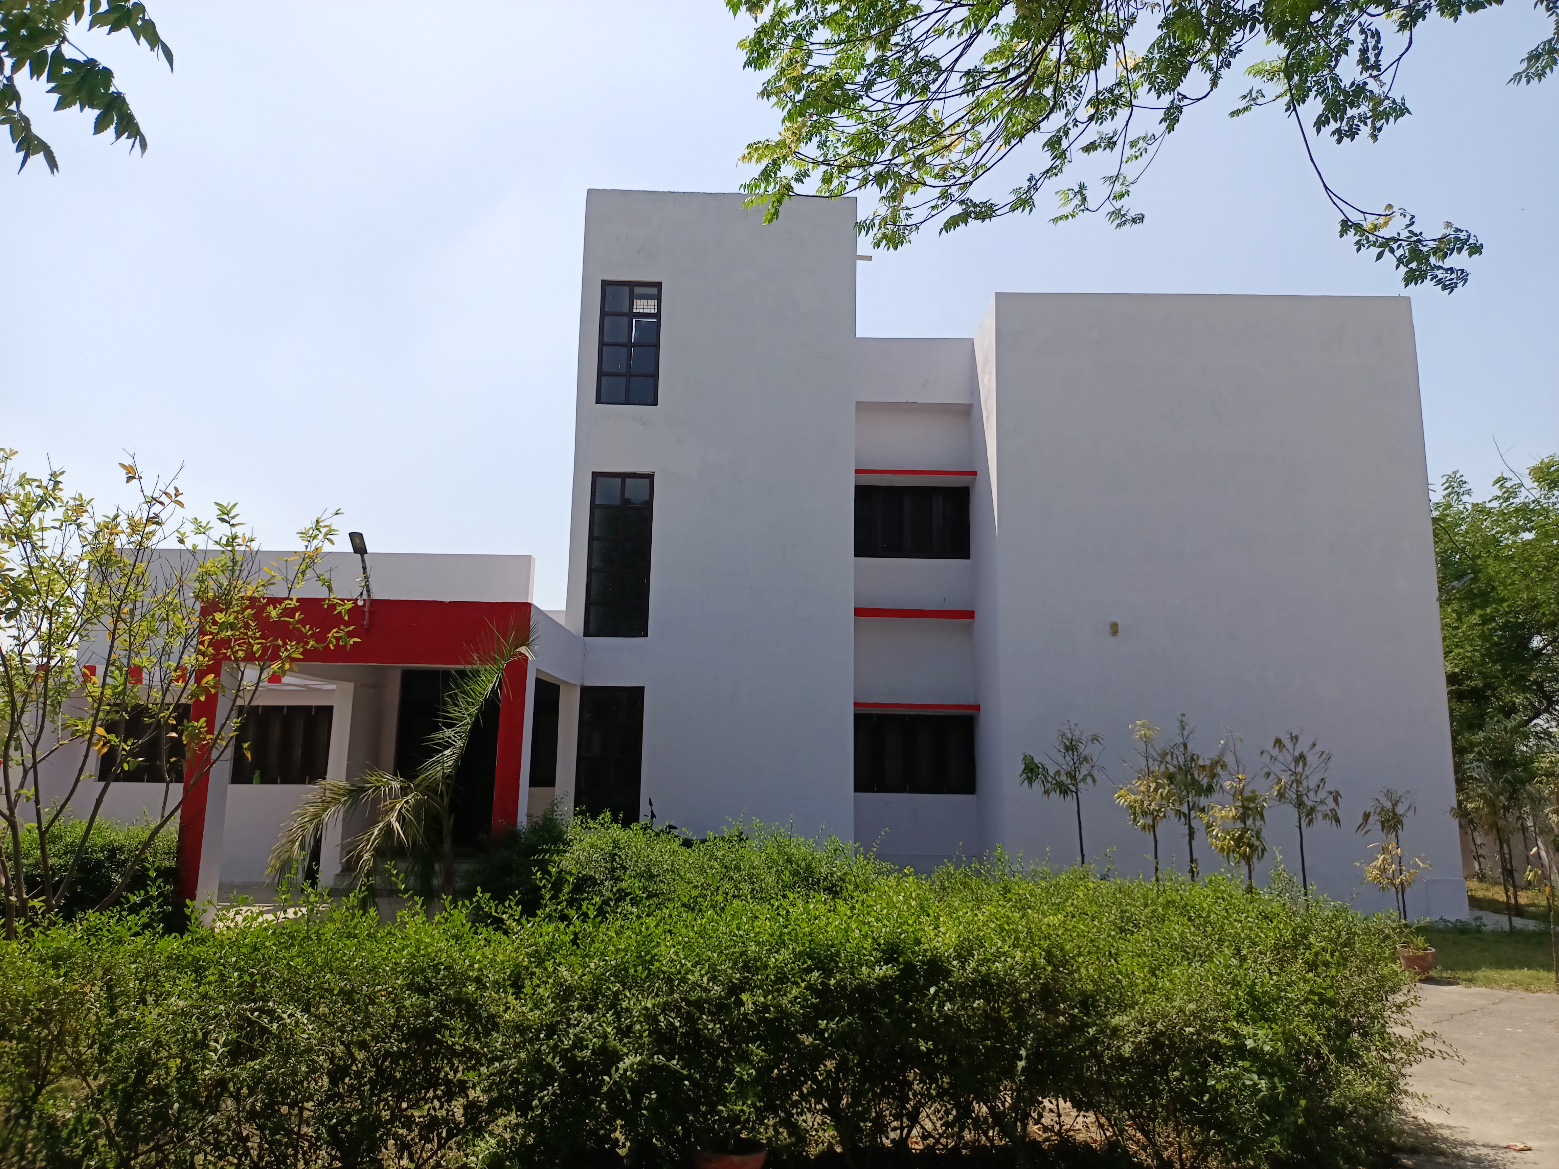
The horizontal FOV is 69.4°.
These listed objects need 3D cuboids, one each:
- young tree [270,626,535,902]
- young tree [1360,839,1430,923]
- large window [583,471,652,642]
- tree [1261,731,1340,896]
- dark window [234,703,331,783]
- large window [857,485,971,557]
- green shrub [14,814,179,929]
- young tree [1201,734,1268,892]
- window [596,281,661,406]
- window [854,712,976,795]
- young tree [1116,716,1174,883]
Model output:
[{"bbox_3d":[-3.381,1.809,10.018,2.367,2.959,2.000,1,-10,0],"label":"young tree"},{"bbox_3d":[5.588,2.892,10.189,0.643,1.161,0.643,1,-10,0],"label":"young tree"},{"bbox_3d":[-2.263,-0.438,15.950,0.895,2.388,0.120,1,-10,1],"label":"large window"},{"bbox_3d":[6.005,2.822,12.944,0.915,2.255,0.915,1,-10,0],"label":"tree"},{"bbox_3d":[-7.576,2.458,17.290,1.680,1.181,0.120,1,-10,1],"label":"dark window"},{"bbox_3d":[2.083,-0.987,17.850,1.870,1.166,0.120,1,-10,1],"label":"large window"},{"bbox_3d":[-7.502,3.127,12.391,1.750,1.070,1.200,1,-10,1],"label":"green shrub"},{"bbox_3d":[4.304,2.466,10.603,0.632,2.155,0.632,1,-10,1],"label":"young tree"},{"bbox_3d":[-2.104,-3.386,15.749,0.869,1.814,0.120,1,-10,0],"label":"window"},{"bbox_3d":[1.961,2.512,16.703,1.935,1.171,0.120,1,-10,0],"label":"window"},{"bbox_3d":[3.470,2.403,10.667,0.586,2.222,0.558,1,-10,0],"label":"young tree"}]

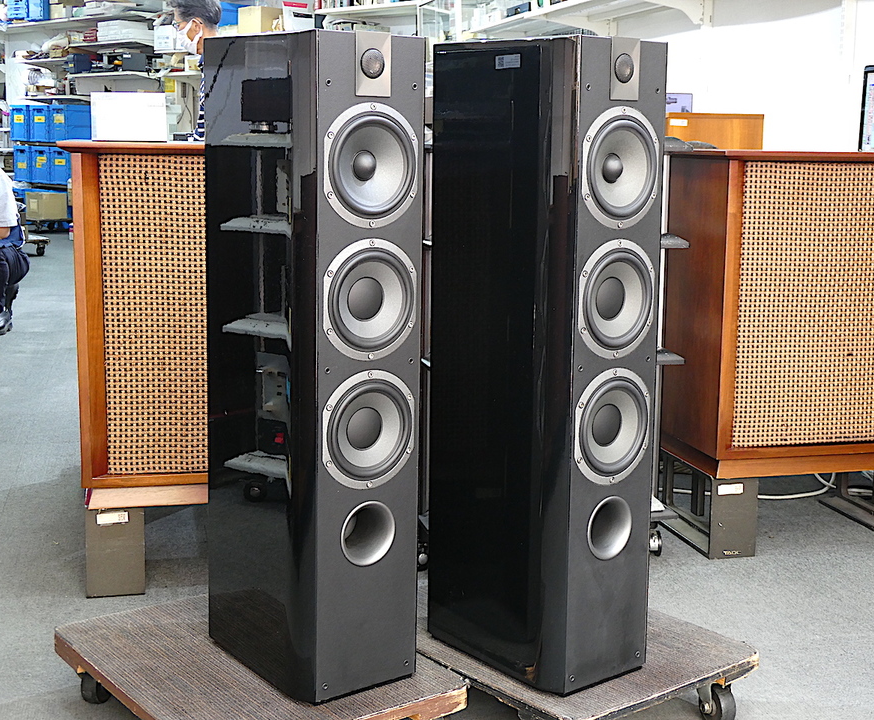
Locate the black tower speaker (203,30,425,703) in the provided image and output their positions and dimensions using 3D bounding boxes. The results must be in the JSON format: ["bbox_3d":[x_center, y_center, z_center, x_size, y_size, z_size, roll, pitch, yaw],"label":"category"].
[{"bbox_3d":[-0.199,0.001,2.062,0.230,0.991,0.333,-7,12,-38],"label":"black tower speaker"}]

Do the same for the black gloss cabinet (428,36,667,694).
[{"bbox_3d":[0.168,-0.001,2.104,0.230,0.991,0.333,-8,13,-39],"label":"black gloss cabinet"}]

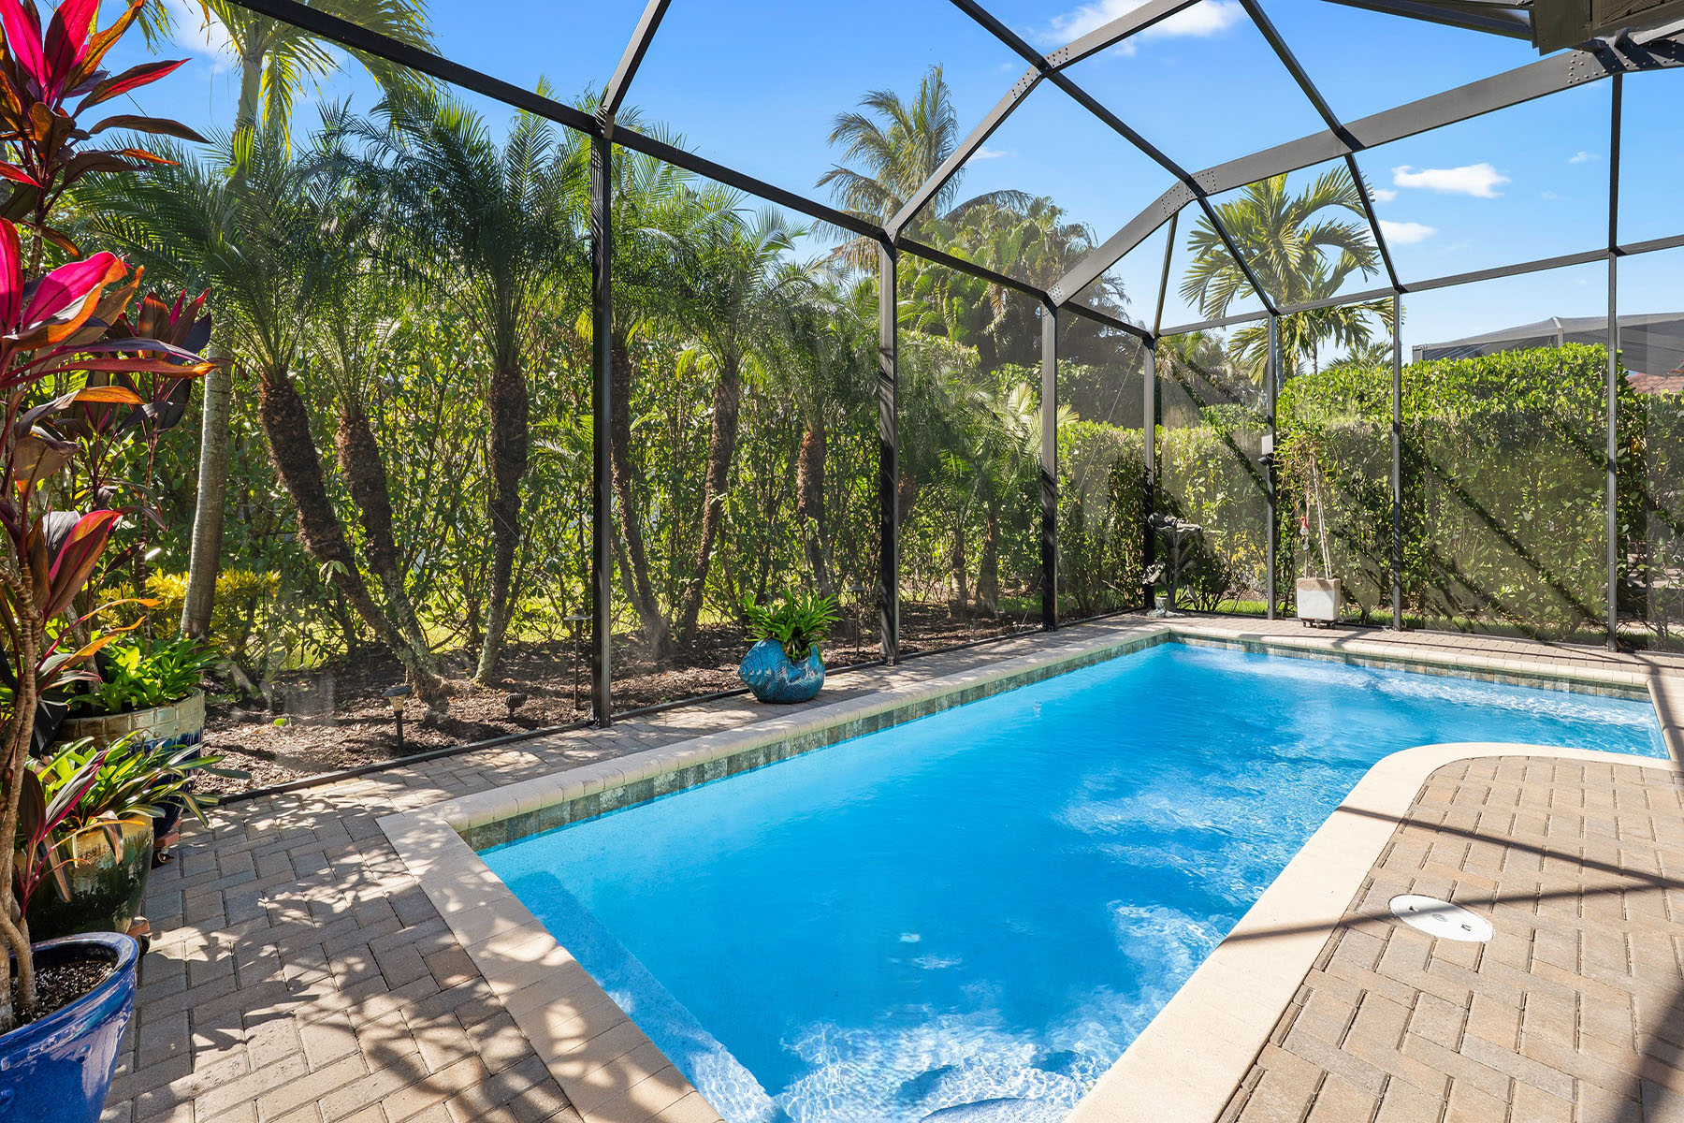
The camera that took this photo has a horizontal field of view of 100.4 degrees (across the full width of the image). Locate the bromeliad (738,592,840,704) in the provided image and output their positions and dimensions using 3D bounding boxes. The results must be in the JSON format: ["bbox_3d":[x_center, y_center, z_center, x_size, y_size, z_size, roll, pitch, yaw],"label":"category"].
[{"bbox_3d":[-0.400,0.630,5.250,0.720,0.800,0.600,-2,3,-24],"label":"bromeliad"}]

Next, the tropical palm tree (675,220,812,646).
[{"bbox_3d":[-1.100,-1.420,7.550,1.550,4.550,1.550,-1,3,-6],"label":"tropical palm tree"}]

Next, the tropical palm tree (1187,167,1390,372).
[{"bbox_3d":[8.500,-3.500,13.500,3.500,7.800,3.500,0,3,0],"label":"tropical palm tree"}]

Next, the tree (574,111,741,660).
[{"bbox_3d":[-1.780,-1.600,6.750,1.600,5.000,1.600,-1,3,-6],"label":"tree"}]

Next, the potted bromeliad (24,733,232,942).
[{"bbox_3d":[-2.370,0.865,2.330,0.490,0.640,0.490,2,4,45],"label":"potted bromeliad"}]

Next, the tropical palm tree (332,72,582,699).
[{"bbox_3d":[-3.120,-1.350,5.800,1.800,4.700,1.800,-1,3,-17],"label":"tropical palm tree"}]

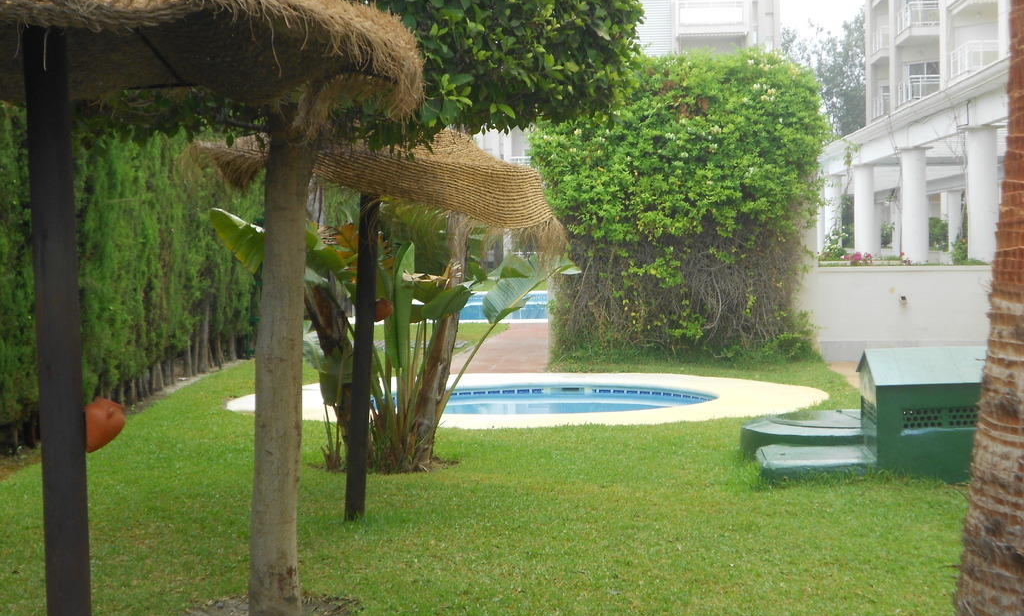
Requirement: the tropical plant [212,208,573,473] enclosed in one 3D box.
[{"bbox_3d":[-0.822,0.161,11.526,2.450,1.850,2.100,-1,2,0],"label":"tropical plant"}]

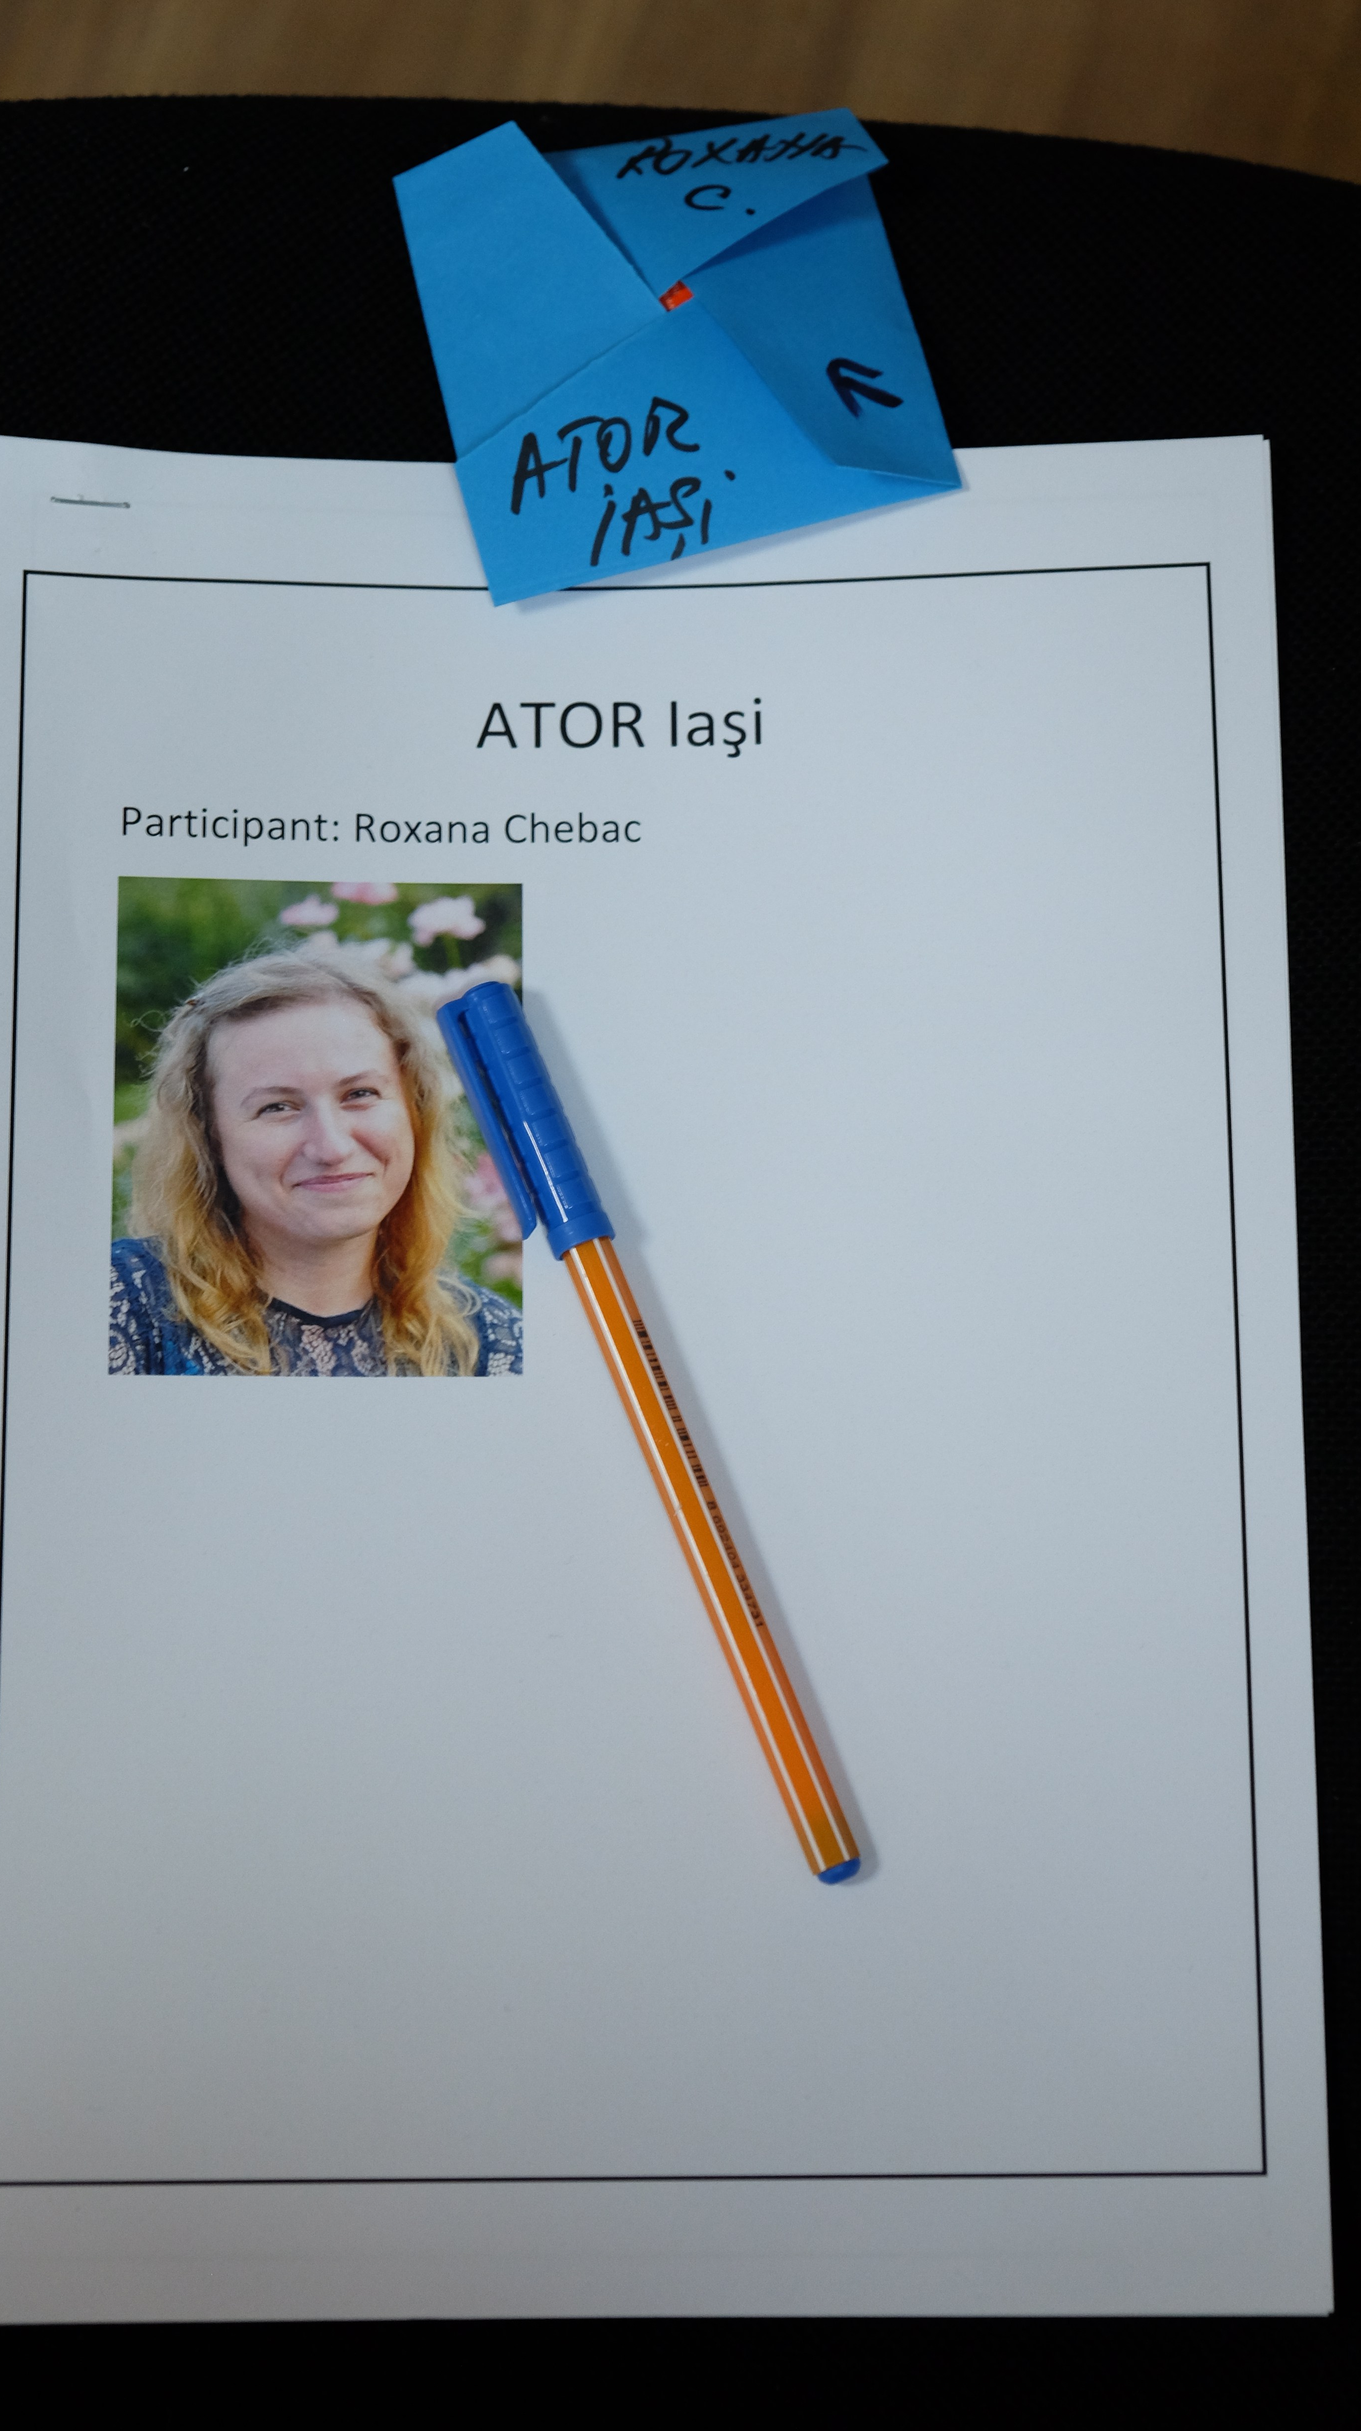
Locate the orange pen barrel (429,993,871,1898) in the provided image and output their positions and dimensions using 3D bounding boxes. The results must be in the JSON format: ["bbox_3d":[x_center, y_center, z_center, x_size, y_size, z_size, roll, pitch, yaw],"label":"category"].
[{"bbox_3d":[-0.005,0.033,0.640,0.014,0.010,0.151,-21,80,-5],"label":"orange pen barrel"}]

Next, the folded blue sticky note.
[{"bbox_3d":[0.000,-0.145,0.675,0.079,0.014,0.073,-14,79,-4],"label":"folded blue sticky note"}]

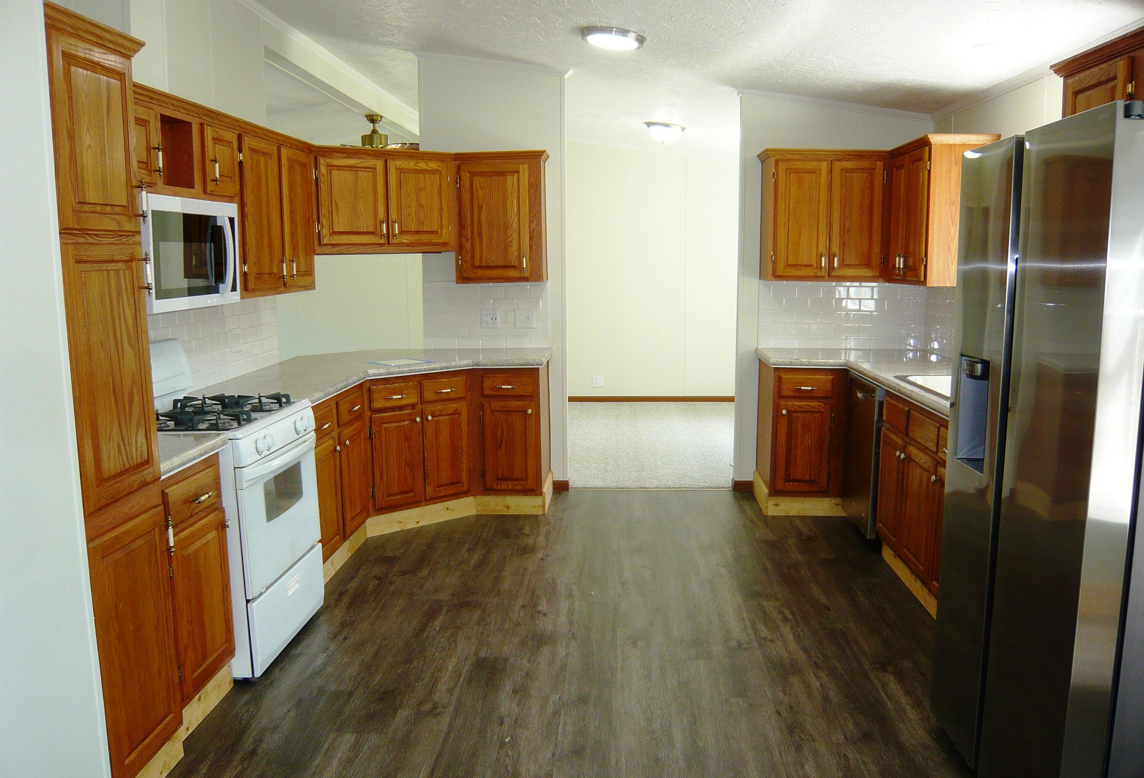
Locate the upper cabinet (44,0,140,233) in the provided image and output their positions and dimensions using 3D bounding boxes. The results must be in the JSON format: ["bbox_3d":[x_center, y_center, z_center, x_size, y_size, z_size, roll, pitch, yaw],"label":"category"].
[{"bbox_3d":[-1.487,-0.660,2.410,0.620,0.520,0.430,0,8,4],"label":"upper cabinet"}]

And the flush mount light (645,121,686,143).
[{"bbox_3d":[0.746,-2.046,7.396,0.332,0.124,0.332,8,9,2],"label":"flush mount light"}]

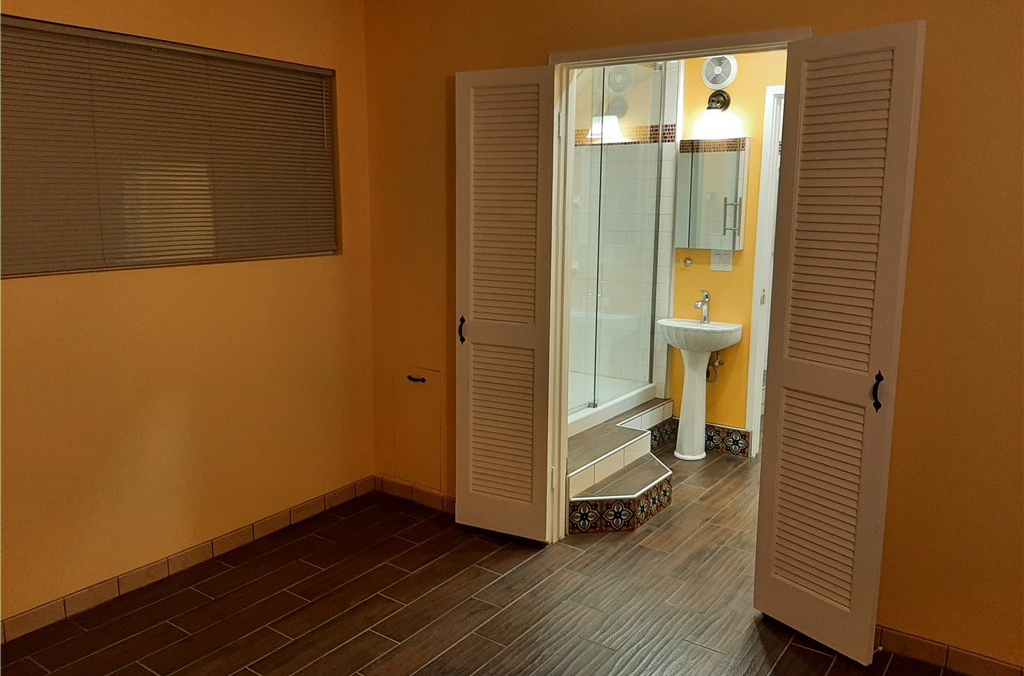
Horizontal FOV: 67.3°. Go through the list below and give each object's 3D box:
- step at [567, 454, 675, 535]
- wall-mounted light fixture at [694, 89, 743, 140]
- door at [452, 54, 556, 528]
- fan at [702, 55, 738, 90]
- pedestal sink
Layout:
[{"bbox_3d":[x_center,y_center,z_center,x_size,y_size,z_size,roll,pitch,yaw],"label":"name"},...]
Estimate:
[{"bbox_3d":[0.603,0.781,3.825,0.235,0.172,0.830,8,13,35],"label":"step"},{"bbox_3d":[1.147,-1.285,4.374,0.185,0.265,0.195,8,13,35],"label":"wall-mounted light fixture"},{"bbox_3d":[-0.039,-0.109,3.380,0.467,2.042,0.034,6,12,25],"label":"door"},{"bbox_3d":[1.181,-1.527,4.394,0.214,0.214,0.055,8,13,35],"label":"fan"},{"bbox_3d":[1.074,0.317,4.606,0.445,0.805,0.380,8,13,35],"label":"pedestal sink"}]

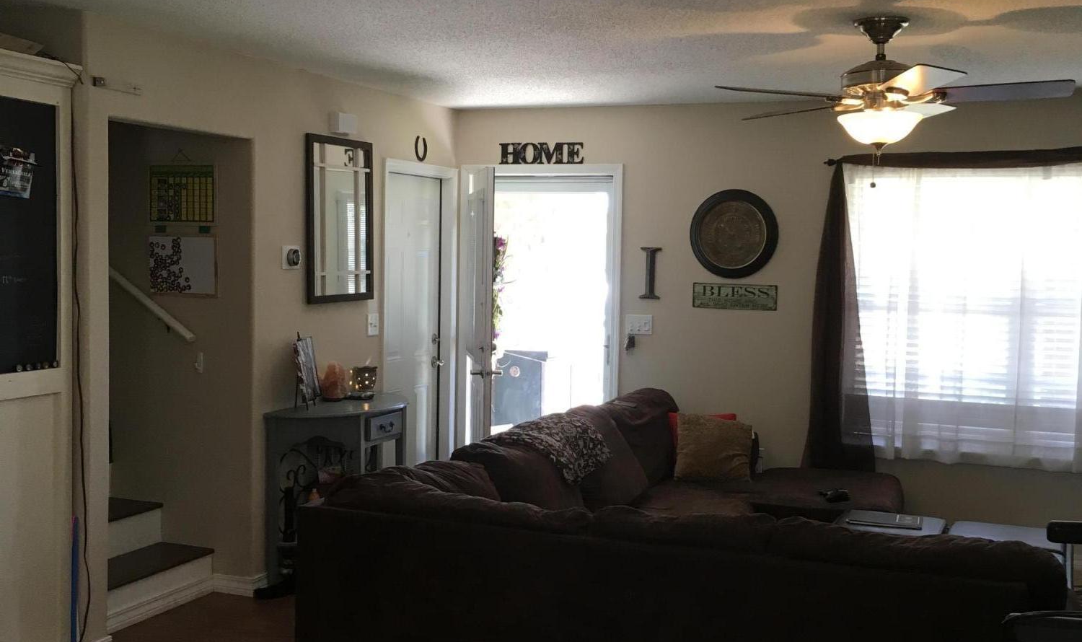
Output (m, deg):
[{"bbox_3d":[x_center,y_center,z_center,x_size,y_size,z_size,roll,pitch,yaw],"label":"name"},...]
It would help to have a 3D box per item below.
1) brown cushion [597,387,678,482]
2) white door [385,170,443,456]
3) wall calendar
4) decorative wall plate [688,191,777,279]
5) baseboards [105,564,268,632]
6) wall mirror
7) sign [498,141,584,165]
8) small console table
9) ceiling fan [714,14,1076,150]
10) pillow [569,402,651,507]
[{"bbox_3d":[0.506,0.563,6.089,0.280,0.450,0.680,2,4,21],"label":"brown cushion"},{"bbox_3d":[-0.783,0.170,7.087,0.050,2.023,0.775,3,4,22],"label":"white door"},{"bbox_3d":[-1.649,-0.583,5.530,0.360,0.265,0.015,2,4,21],"label":"wall calendar"},{"bbox_3d":[1.063,-0.483,6.722,0.497,0.497,0.050,2,4,21],"label":"decorative wall plate"},{"bbox_3d":[-1.534,1.237,5.352,0.245,0.092,0.820,3,4,22],"label":"baseboards"},{"bbox_3d":[-1.018,-0.509,6.134,0.035,0.833,0.631,3,4,22],"label":"wall mirror"},{"bbox_3d":[0.002,-0.994,7.194,0.542,0.122,0.025,3,4,22],"label":"sign"},{"bbox_3d":[-0.900,0.824,5.953,0.400,0.825,0.980,2,4,21],"label":"small console table"},{"bbox_3d":[1.209,-0.840,4.323,1.290,0.455,1.290,3,4,22],"label":"ceiling fan"},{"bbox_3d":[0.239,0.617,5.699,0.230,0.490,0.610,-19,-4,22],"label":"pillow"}]

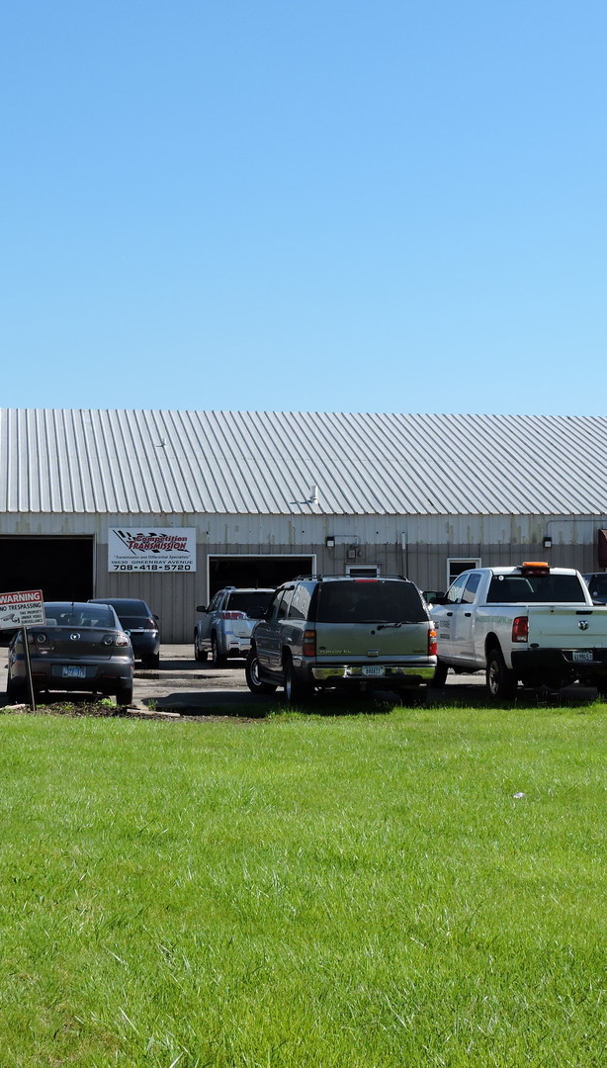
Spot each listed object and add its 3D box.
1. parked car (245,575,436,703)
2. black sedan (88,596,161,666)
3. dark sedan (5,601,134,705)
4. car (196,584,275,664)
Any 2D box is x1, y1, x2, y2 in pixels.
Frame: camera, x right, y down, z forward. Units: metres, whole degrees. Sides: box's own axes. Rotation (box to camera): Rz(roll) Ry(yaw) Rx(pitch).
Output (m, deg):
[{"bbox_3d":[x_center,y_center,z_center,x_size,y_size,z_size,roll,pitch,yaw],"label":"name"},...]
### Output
[{"bbox_3d":[0.500,1.605,28.920,2.030,1.920,5.500,0,-2,-10],"label":"parked car"},{"bbox_3d":[-4.080,2.120,40.000,1.830,1.470,4.800,0,-2,-8],"label":"black sedan"},{"bbox_3d":[-3.500,1.748,27.600,1.770,1.465,4.500,0,-2,-9],"label":"dark sedan"},{"bbox_3d":[-1.263,2.002,41.442,1.850,1.680,4.700,0,-1,-11],"label":"car"}]

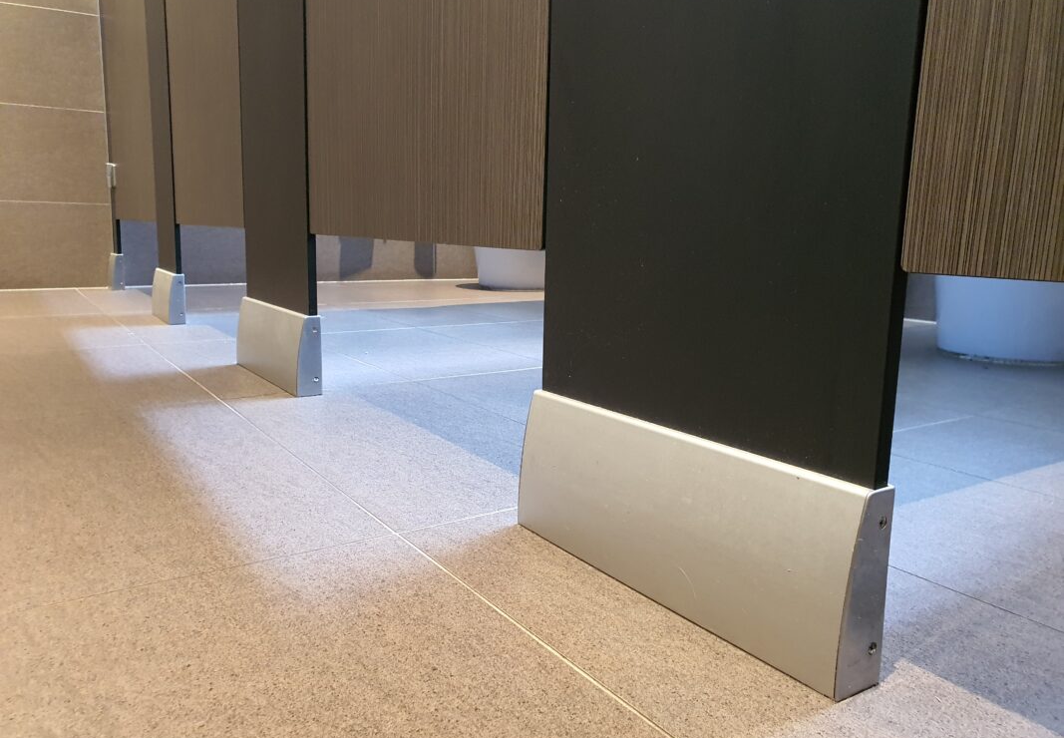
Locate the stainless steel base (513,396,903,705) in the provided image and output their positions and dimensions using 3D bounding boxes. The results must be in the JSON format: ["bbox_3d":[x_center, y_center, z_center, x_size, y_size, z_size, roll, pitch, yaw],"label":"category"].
[{"bbox_3d":[0.093,0.099,0.566,0.036,0.117,0.319,-5,11,-33],"label":"stainless steel base"}]

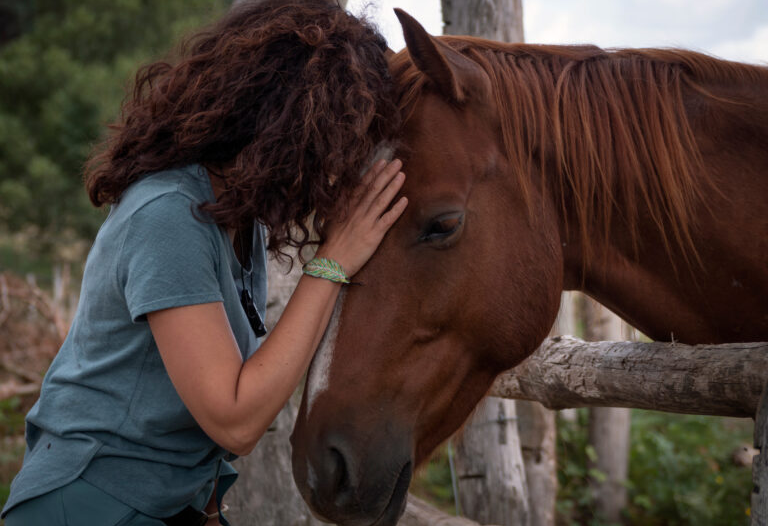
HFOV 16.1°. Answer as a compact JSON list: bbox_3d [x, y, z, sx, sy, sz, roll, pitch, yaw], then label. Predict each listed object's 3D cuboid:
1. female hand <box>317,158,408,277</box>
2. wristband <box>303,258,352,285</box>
[{"bbox_3d":[-0.026,-0.059,3.460,0.085,0.172,0.050,40,13,20],"label":"female hand"},{"bbox_3d":[-0.072,0.011,3.470,0.058,0.026,0.047,26,6,16],"label":"wristband"}]

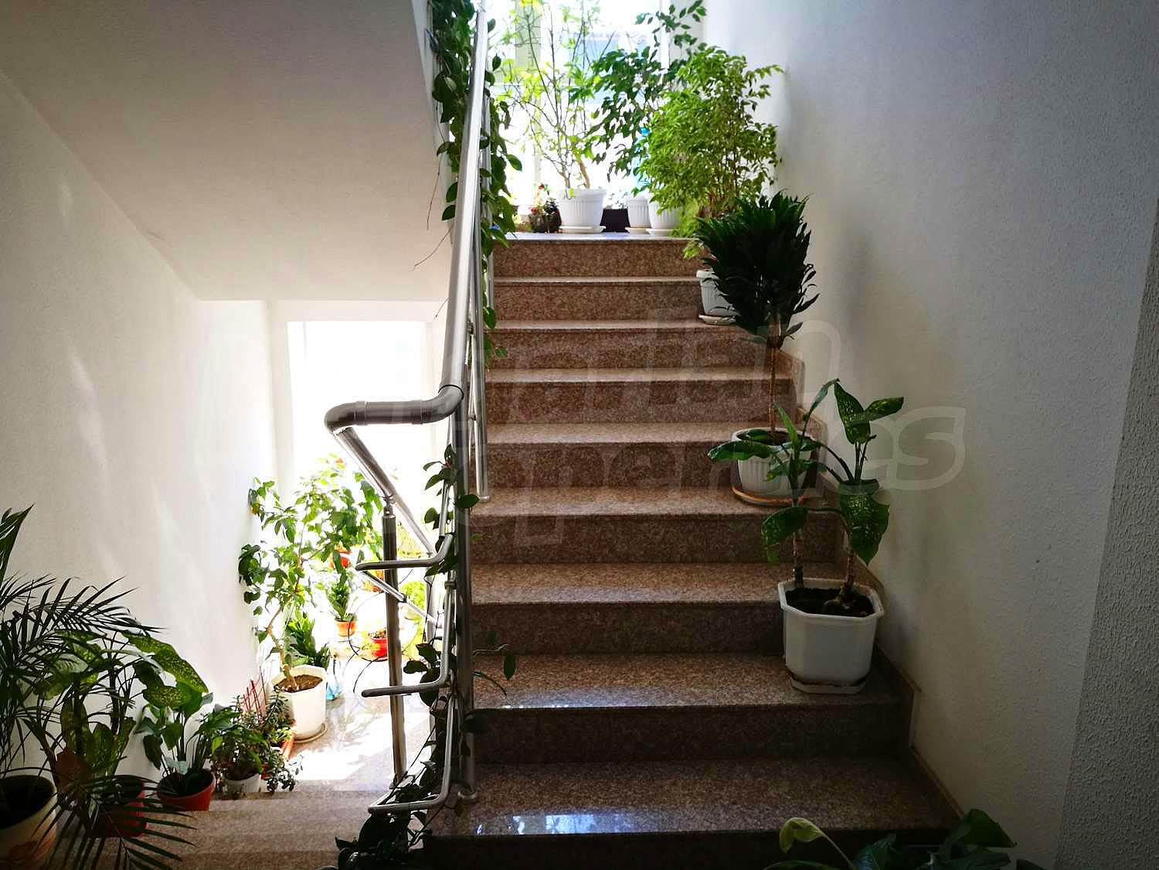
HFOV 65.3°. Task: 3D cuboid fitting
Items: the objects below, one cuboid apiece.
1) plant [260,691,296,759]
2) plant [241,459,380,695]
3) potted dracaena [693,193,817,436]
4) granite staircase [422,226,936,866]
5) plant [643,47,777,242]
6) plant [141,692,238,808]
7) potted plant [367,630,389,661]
[{"bbox_3d":[-1.667,1.607,5.000,0.184,0.356,0.186,0,13,-1],"label":"plant"},{"bbox_3d":[-1.509,0.807,5.166,0.786,1.321,0.681,0,13,-1],"label":"plant"},{"bbox_3d":[0.561,-0.348,2.921,0.389,0.834,0.389,0,14,-2],"label":"potted dracaena"},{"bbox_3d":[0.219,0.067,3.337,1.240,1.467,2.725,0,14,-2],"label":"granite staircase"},{"bbox_3d":[0.533,-1.102,3.674,0.518,0.840,0.474,0,13,-1],"label":"plant"},{"bbox_3d":[-1.449,1.230,3.380,0.354,0.506,0.309,0,13,-1],"label":"plant"},{"bbox_3d":[-1.347,1.429,6.151,0.165,0.178,0.165,0,13,-1],"label":"potted plant"}]

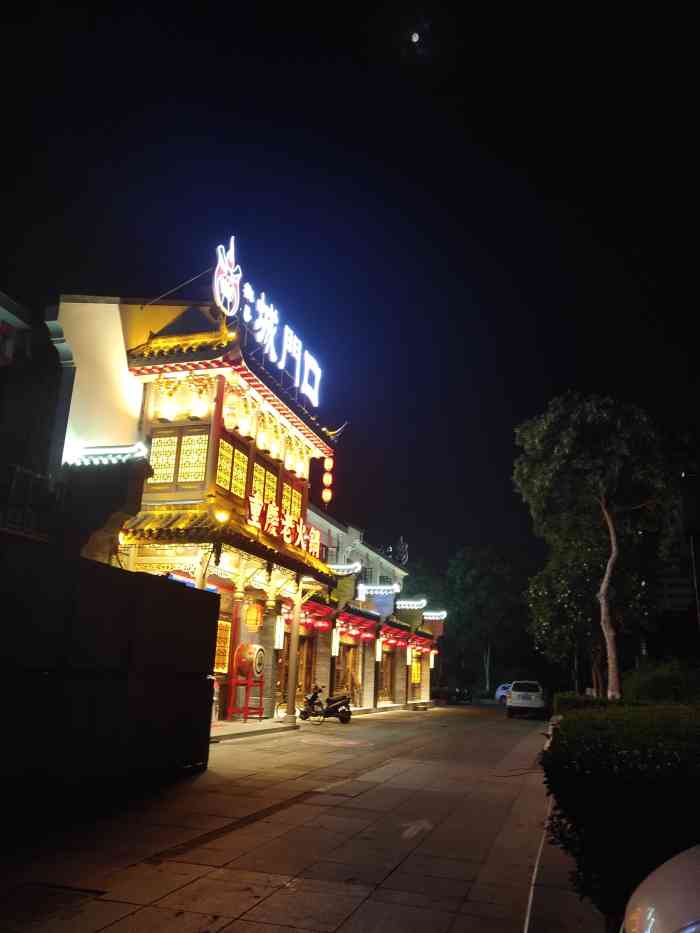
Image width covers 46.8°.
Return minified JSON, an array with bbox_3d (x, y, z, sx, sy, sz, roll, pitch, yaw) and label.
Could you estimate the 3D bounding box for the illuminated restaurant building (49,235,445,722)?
[{"bbox_3d":[-0.311,4.902,35.639,6.000,11.500,38.500,-1,-15,15],"label":"illuminated restaurant building"}]

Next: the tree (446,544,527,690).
[{"bbox_3d":[12.118,13.987,71.713,6.920,13.450,6.920,3,-15,0],"label":"tree"}]

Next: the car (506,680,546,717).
[{"bbox_3d":[9.366,12.059,42.144,1.840,1.740,4.600,-1,-15,15],"label":"car"}]

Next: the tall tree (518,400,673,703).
[{"bbox_3d":[7.750,2.980,26.433,4.820,11.250,4.820,3,-15,0],"label":"tall tree"}]

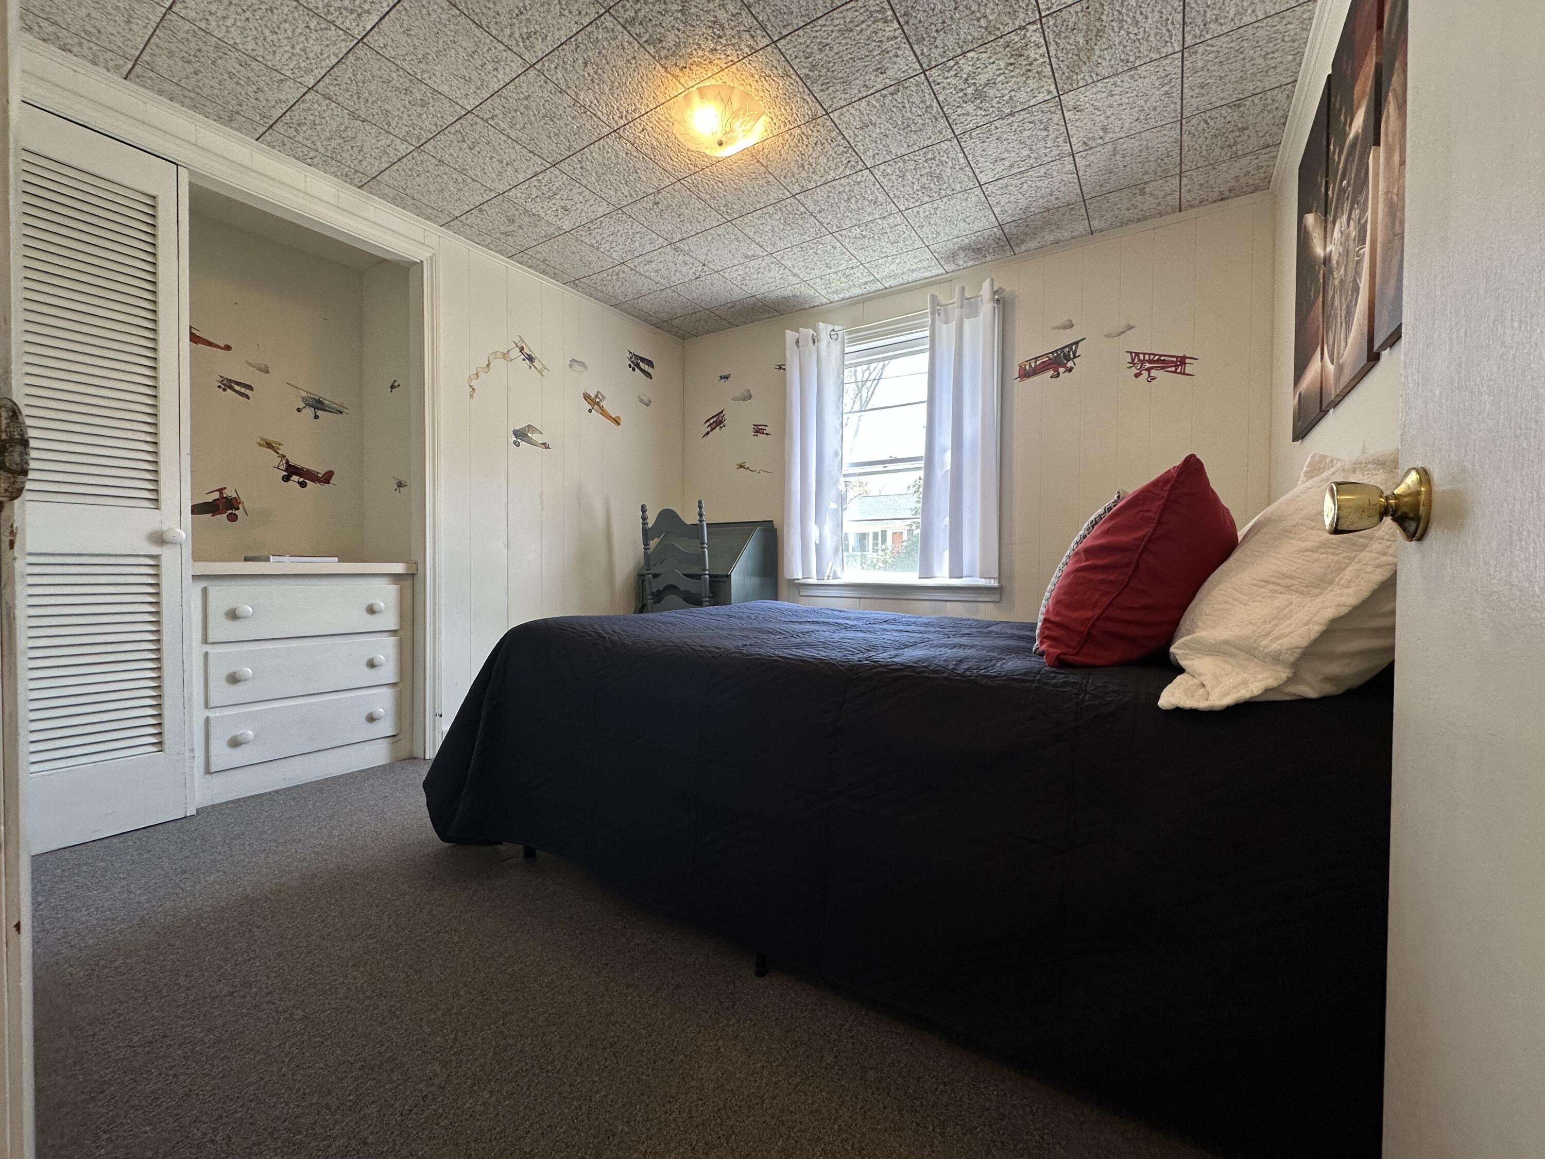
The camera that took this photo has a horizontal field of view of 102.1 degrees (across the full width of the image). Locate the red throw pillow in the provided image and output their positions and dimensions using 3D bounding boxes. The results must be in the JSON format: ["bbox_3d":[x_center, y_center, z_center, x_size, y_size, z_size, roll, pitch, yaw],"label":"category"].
[{"bbox_3d":[0.722,-0.020,1.230,0.220,0.430,0.430,38,23,32],"label":"red throw pillow"}]

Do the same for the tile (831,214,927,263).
[{"bbox_3d":[0.462,-1.444,2.651,0.305,0.015,0.305,1,0,33],"label":"tile"}]

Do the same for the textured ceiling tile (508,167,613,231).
[{"bbox_3d":[-0.804,-1.444,2.385,0.305,0.016,0.305,0,0,33],"label":"textured ceiling tile"}]

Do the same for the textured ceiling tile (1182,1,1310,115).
[{"bbox_3d":[1.305,-1.441,1.740,0.275,0.018,0.305,0,0,33],"label":"textured ceiling tile"}]

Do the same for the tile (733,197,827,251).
[{"bbox_3d":[0.040,-1.446,2.562,0.305,0.015,0.305,1,0,33],"label":"tile"}]

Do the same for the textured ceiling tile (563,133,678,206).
[{"bbox_3d":[-0.548,-1.448,2.216,0.305,0.018,0.305,0,0,33],"label":"textured ceiling tile"}]

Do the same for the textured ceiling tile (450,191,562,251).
[{"bbox_3d":[-1.059,-1.453,2.551,0.305,0.015,0.305,1,0,33],"label":"textured ceiling tile"}]

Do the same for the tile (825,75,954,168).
[{"bbox_3d":[0.384,-1.444,1.973,0.305,0.020,0.305,0,0,33],"label":"tile"}]

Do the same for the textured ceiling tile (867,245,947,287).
[{"bbox_3d":[0.623,-1.443,2.897,0.305,0.016,0.286,0,0,33],"label":"textured ceiling tile"}]

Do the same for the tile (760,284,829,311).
[{"bbox_3d":[0.107,-1.450,3.224,0.305,0.018,0.270,0,0,33],"label":"tile"}]

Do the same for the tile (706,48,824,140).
[{"bbox_3d":[-0.037,-1.446,1.884,0.305,0.018,0.305,0,0,33],"label":"tile"}]

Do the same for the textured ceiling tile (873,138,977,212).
[{"bbox_3d":[0.551,-1.445,2.230,0.305,0.018,0.305,0,0,33],"label":"textured ceiling tile"}]

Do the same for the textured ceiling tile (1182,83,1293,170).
[{"bbox_3d":[1.471,-1.442,1.996,0.275,0.018,0.305,0,0,33],"label":"textured ceiling tile"}]

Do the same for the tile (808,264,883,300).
[{"bbox_3d":[0.364,-1.449,3.058,0.305,0.020,0.271,0,0,33],"label":"tile"}]

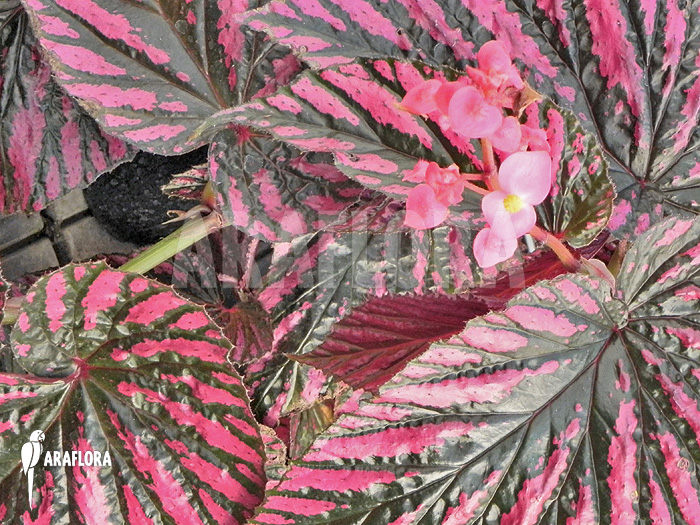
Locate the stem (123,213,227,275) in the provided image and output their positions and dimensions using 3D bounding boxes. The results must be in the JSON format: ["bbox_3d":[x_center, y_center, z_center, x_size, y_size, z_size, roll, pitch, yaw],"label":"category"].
[{"bbox_3d":[-0.098,-0.011,0.650,0.070,0.012,0.012,-31,75,9],"label":"stem"}]

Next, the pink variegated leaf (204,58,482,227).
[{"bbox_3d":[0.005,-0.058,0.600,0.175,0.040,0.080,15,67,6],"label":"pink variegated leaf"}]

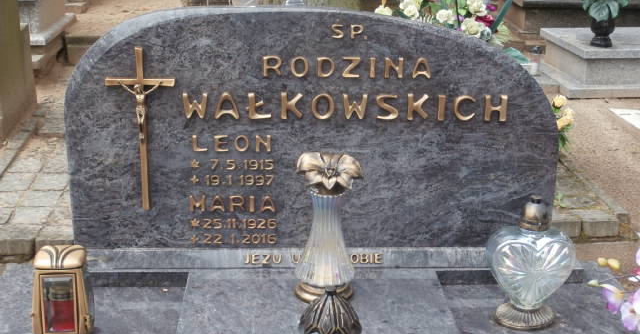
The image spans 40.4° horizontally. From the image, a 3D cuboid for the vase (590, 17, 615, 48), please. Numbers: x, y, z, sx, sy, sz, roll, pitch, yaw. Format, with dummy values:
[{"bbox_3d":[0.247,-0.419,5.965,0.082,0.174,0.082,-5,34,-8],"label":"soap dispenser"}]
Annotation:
[{"bbox_3d":[1.918,-0.933,5.868,0.155,0.205,0.155,-1,19,-3],"label":"vase"}]

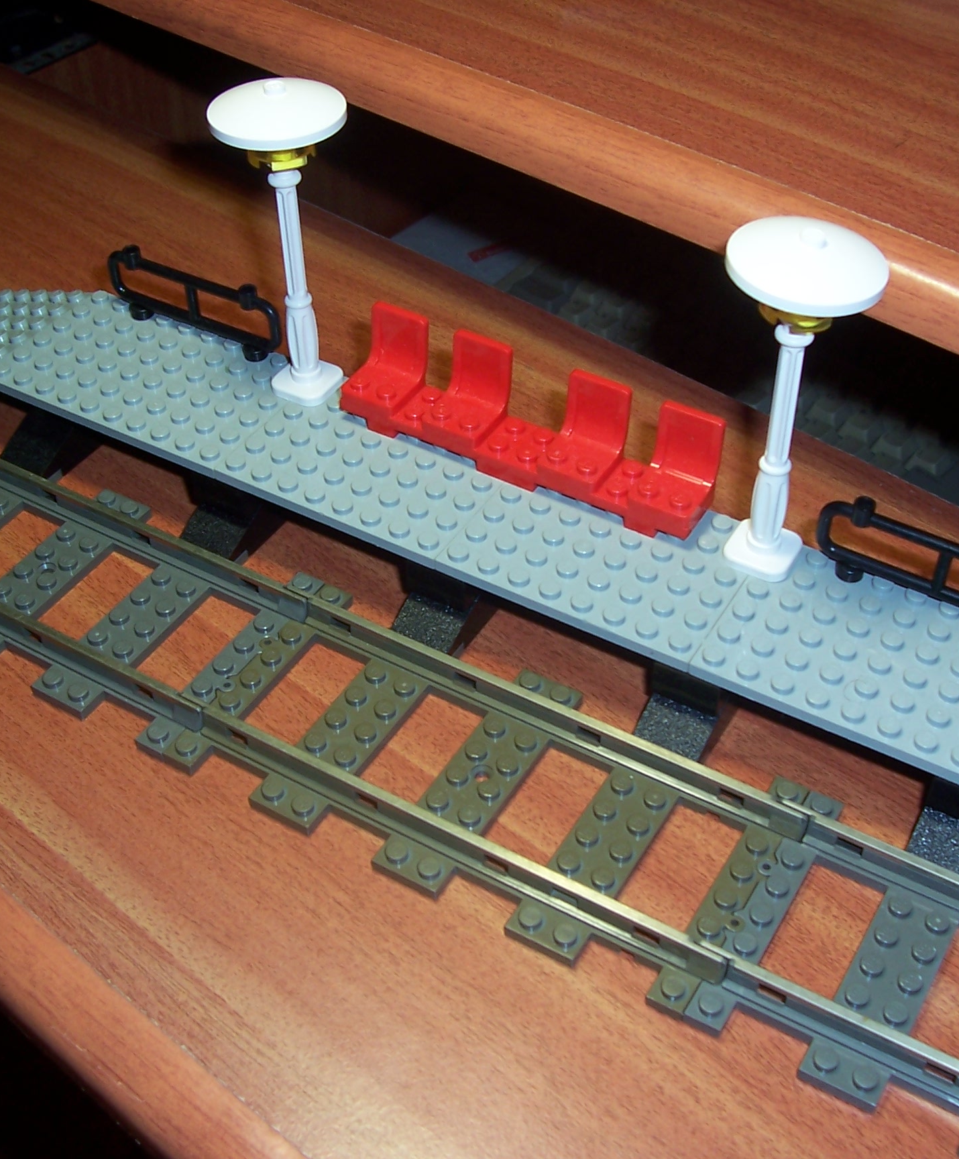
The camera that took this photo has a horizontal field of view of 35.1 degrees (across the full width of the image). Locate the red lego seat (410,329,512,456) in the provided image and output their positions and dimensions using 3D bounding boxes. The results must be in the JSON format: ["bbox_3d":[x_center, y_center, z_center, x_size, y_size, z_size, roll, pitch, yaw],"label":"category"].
[{"bbox_3d":[-0.004,-0.045,0.370,0.016,0.025,0.016,22,48,22],"label":"red lego seat"}]

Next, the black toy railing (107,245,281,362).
[{"bbox_3d":[-0.077,-0.074,0.409,0.059,0.021,0.006,22,48,22],"label":"black toy railing"}]

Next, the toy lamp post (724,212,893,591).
[{"bbox_3d":[0.065,-0.036,0.322,0.032,0.085,0.032,0,43,0],"label":"toy lamp post"}]

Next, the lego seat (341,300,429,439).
[{"bbox_3d":[-0.024,-0.053,0.379,0.016,0.025,0.016,22,48,22],"label":"lego seat"}]

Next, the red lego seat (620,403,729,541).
[{"bbox_3d":[0.045,-0.025,0.350,0.016,0.025,0.016,22,48,22],"label":"red lego seat"}]

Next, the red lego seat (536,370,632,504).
[{"bbox_3d":[0.024,-0.034,0.359,0.016,0.025,0.016,22,48,22],"label":"red lego seat"}]

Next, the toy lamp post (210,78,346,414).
[{"bbox_3d":[-0.045,-0.081,0.370,0.032,0.085,0.032,0,43,0],"label":"toy lamp post"}]

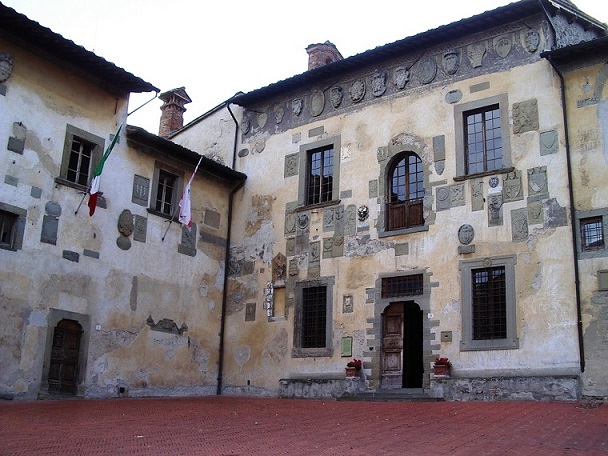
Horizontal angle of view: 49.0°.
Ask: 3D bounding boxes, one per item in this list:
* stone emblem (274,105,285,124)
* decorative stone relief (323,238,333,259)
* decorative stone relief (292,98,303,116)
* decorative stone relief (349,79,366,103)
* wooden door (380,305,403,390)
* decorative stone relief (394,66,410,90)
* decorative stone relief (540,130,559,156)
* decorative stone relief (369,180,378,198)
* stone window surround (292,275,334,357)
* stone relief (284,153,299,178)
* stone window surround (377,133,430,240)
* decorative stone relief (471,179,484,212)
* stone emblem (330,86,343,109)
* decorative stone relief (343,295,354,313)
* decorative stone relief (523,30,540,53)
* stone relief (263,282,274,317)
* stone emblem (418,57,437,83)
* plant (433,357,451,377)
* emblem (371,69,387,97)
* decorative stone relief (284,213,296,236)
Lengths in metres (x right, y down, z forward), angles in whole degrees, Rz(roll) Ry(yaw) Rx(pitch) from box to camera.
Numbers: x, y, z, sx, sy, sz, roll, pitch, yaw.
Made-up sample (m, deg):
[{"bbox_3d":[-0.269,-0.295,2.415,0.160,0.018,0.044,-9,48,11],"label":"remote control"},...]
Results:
[{"bbox_3d":[-0.923,-4.264,25.056,0.498,0.766,0.100,-10,-18,38],"label":"stone emblem"},{"bbox_3d":[0.800,0.663,21.993,0.392,0.688,0.080,-9,-19,36],"label":"decorative stone relief"},{"bbox_3d":[-0.257,-4.426,24.534,0.447,0.662,0.120,-10,-18,38],"label":"decorative stone relief"},{"bbox_3d":[1.845,-4.649,22.732,0.688,0.886,0.140,-10,-19,36],"label":"decorative stone relief"},{"bbox_3d":[2.640,3.486,19.913,0.740,2.535,0.090,-9,-19,36],"label":"wooden door"},{"bbox_3d":[3.230,-4.939,22.012,0.566,0.808,0.150,-9,-19,37],"label":"decorative stone relief"},{"bbox_3d":[6.693,-2.298,18.149,0.475,0.666,0.100,-10,-19,36],"label":"decorative stone relief"},{"bbox_3d":[2.244,-1.256,21.686,0.310,0.575,0.080,-10,-19,36],"label":"decorative stone relief"},{"bbox_3d":[0.324,2.940,21.714,1.602,2.503,0.250,-9,-19,36],"label":"stone window surround"},{"bbox_3d":[-0.411,-2.229,23.829,0.659,0.831,0.100,-10,-19,36],"label":"stone relief"},{"bbox_3d":[3.156,-1.400,21.079,1.869,3.346,0.280,-10,-19,36],"label":"stone window surround"},{"bbox_3d":[4.981,-0.931,19.106,0.346,0.941,0.100,-10,-19,36],"label":"decorative stone relief"},{"bbox_3d":[1.135,-4.635,23.609,0.539,0.859,0.140,-9,-19,37],"label":"stone emblem"},{"bbox_3d":[1.402,2.411,20.994,0.357,0.553,0.090,-9,-19,36],"label":"decorative stone relief"},{"bbox_3d":[6.573,-5.359,19.154,0.465,0.798,0.140,-10,-19,36],"label":"decorative stone relief"},{"bbox_3d":[-1.271,2.489,23.318,0.414,1.195,0.120,-10,-19,36],"label":"stone relief"},{"bbox_3d":[3.918,-4.981,21.226,0.690,0.888,0.100,-10,-18,38],"label":"stone emblem"},{"bbox_3d":[3.830,3.861,18.544,0.402,0.496,0.320,-10,-18,38],"label":"plant"},{"bbox_3d":[2.522,-4.784,22.223,0.599,1.002,0.150,-10,-19,36],"label":"emblem"},{"bbox_3d":[-0.433,-0.115,23.506,0.486,0.781,0.070,-10,-18,38],"label":"decorative stone relief"}]

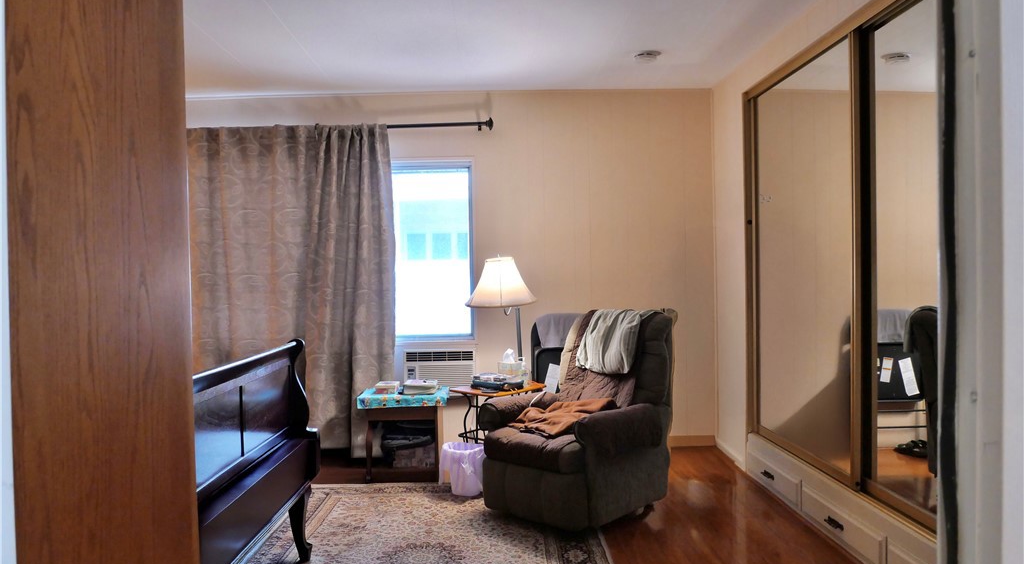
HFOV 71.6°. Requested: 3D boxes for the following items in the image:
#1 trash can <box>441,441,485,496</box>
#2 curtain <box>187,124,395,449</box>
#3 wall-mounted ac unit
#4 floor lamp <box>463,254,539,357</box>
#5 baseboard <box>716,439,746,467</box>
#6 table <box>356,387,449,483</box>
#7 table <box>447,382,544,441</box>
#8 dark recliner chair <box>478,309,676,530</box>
[{"bbox_3d":[-0.248,0.997,3.821,0.230,0.260,0.210,-1,1,0],"label":"trash can"},{"bbox_3d":[-1.468,0.068,4.484,1.400,2.070,0.140,-1,1,-2],"label":"curtain"},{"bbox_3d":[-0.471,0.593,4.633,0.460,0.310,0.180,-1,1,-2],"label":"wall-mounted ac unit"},{"bbox_3d":[-0.062,0.483,4.208,0.420,1.270,0.410,-1,1,-2],"label":"floor lamp"},{"bbox_3d":[1.352,1.064,4.397,0.015,0.060,0.570,-1,1,-2],"label":"baseboard"},{"bbox_3d":[-0.607,0.882,4.128,0.495,0.490,0.340,-1,1,-2],"label":"table"},{"bbox_3d":[-0.060,0.856,3.984,0.390,0.530,0.390,0,1,41],"label":"table"},{"bbox_3d":[0.357,0.634,3.734,0.720,0.970,0.820,0,1,38],"label":"dark recliner chair"}]

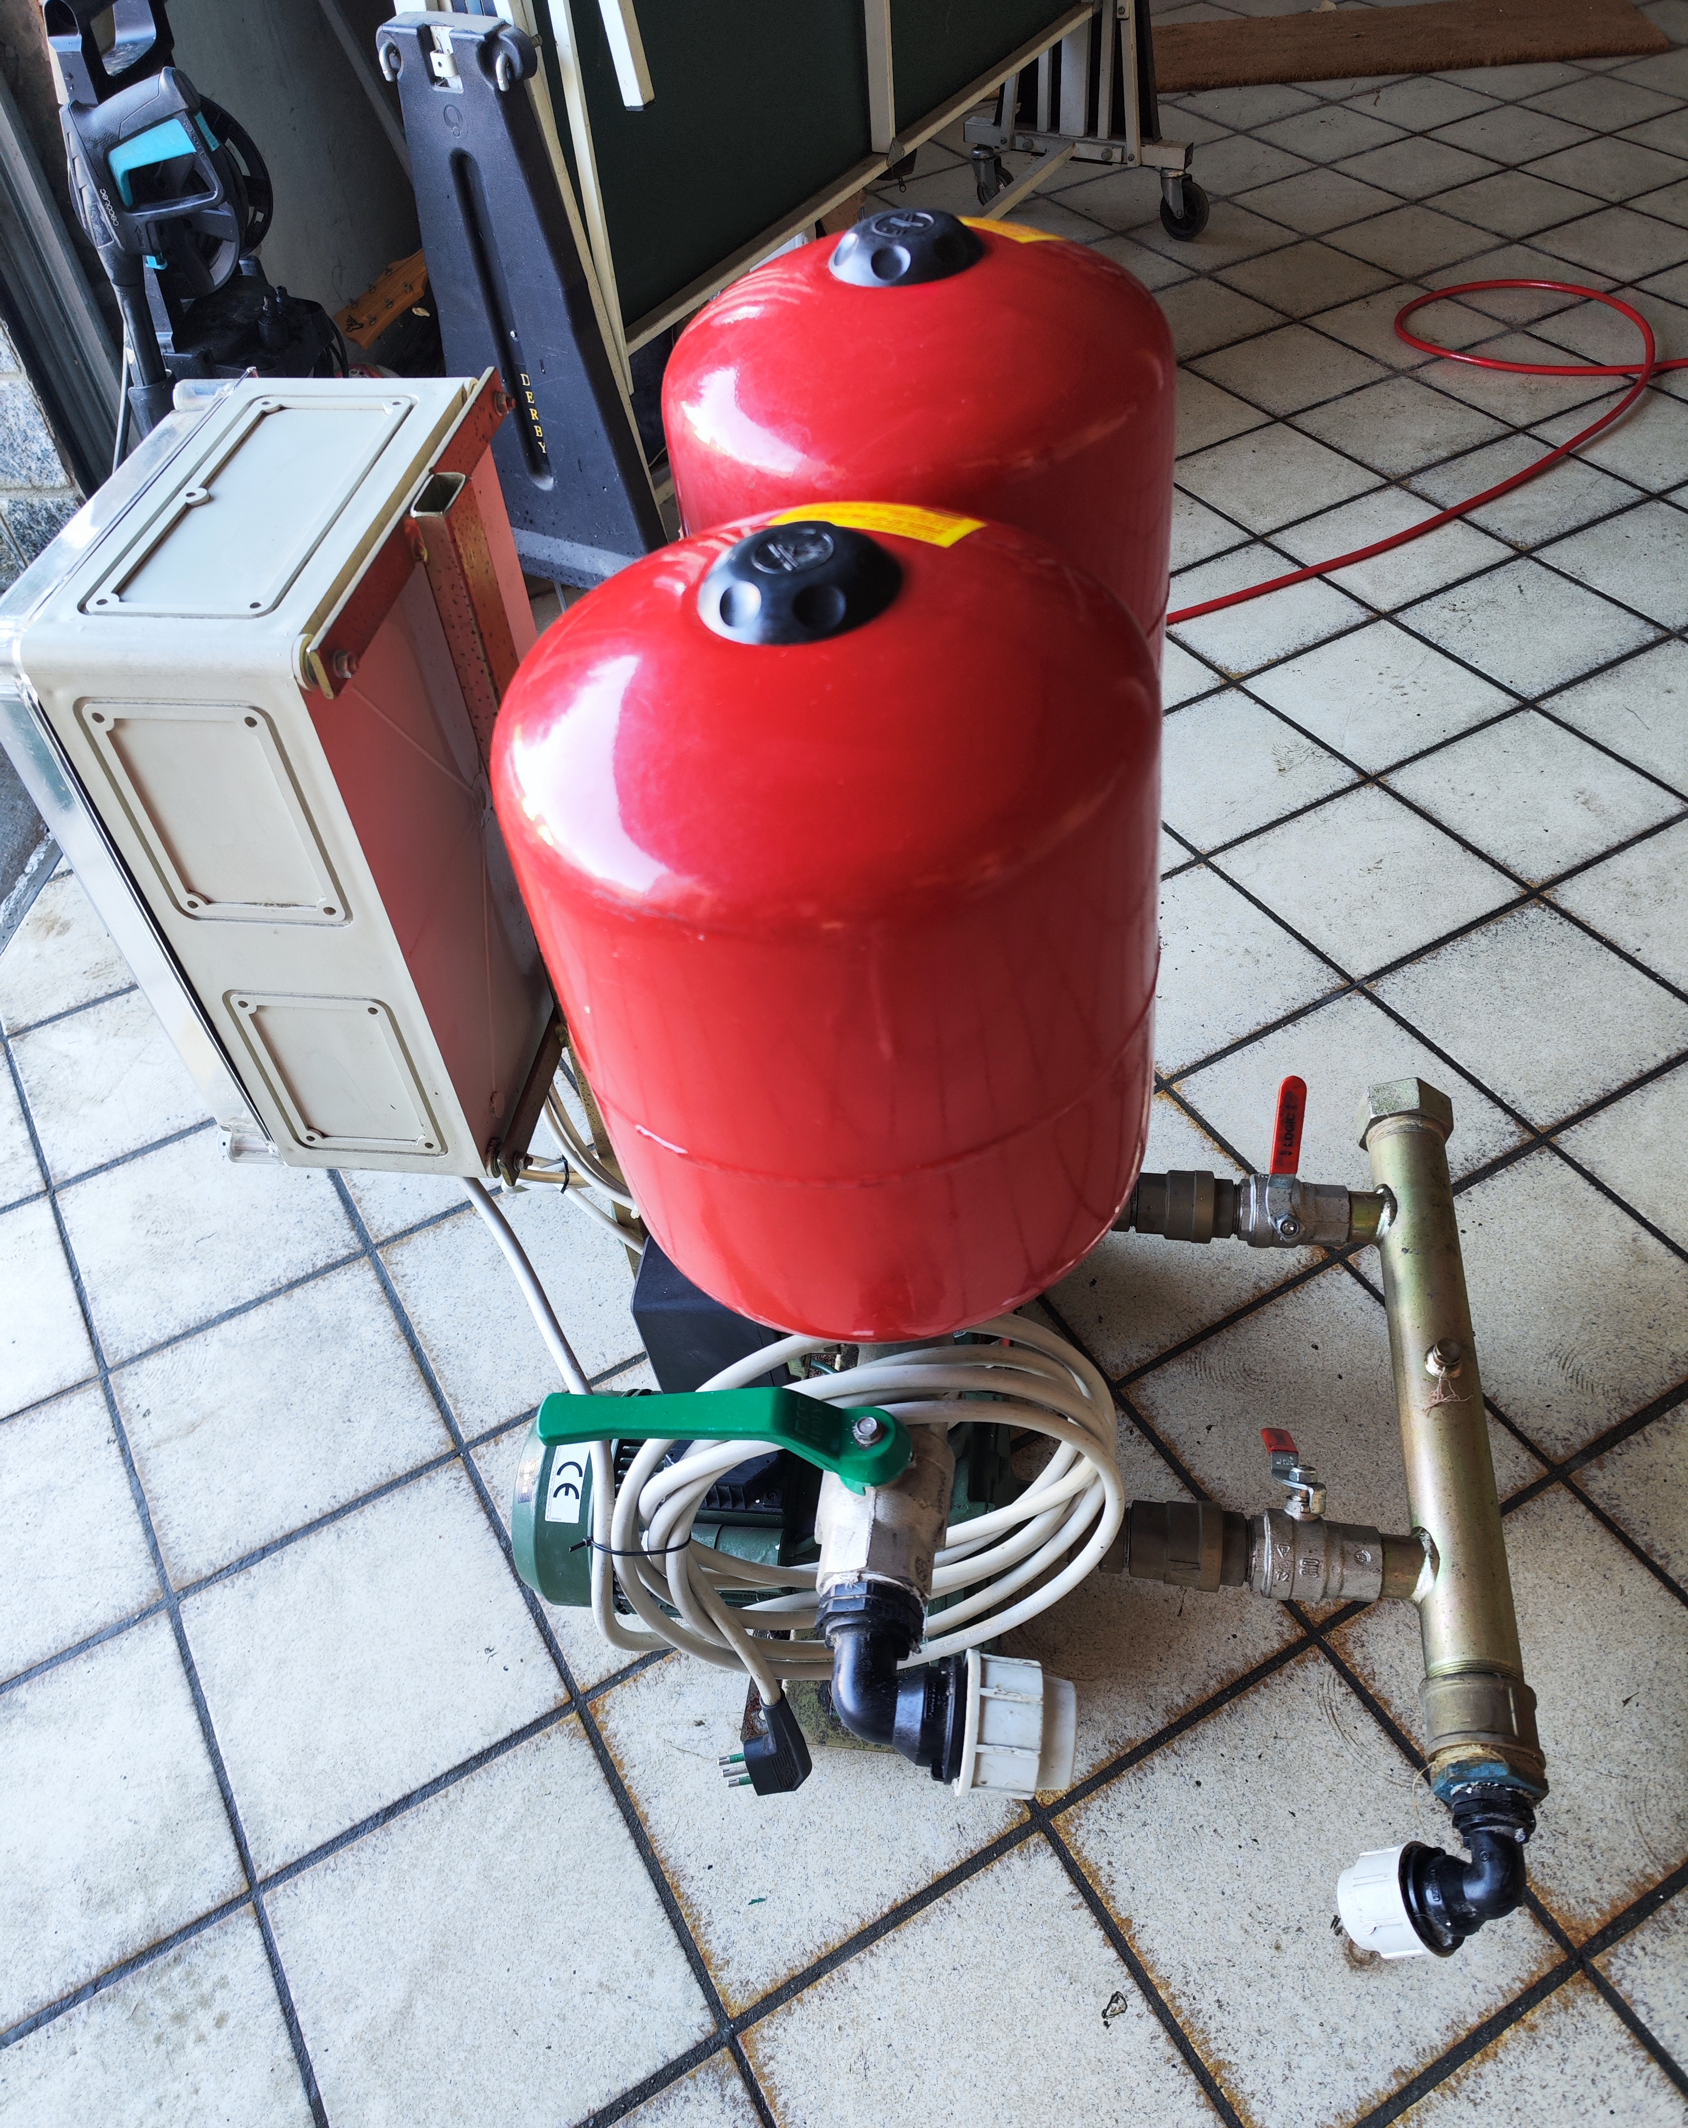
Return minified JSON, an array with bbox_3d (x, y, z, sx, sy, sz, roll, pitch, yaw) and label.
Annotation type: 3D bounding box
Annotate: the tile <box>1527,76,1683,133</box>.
[{"bbox_3d":[1.617,-2.041,3.337,0.246,0.010,0.246,-26,51,-17],"label":"tile"}]

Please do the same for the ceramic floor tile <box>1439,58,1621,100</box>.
[{"bbox_3d":[1.476,-2.187,3.459,0.246,0.010,0.246,-26,51,-17],"label":"ceramic floor tile"}]

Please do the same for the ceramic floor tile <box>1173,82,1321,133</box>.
[{"bbox_3d":[0.912,-2.149,3.500,0.246,0.010,0.246,-26,51,-17],"label":"ceramic floor tile"}]

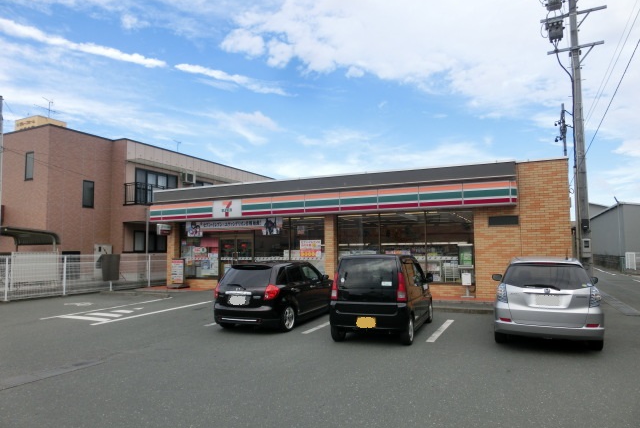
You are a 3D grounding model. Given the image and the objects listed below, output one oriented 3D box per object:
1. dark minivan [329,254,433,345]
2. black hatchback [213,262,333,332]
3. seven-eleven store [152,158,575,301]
[{"bbox_3d":[1.430,1.644,9.358,1.490,1.620,3.400,-3,-5,22],"label":"dark minivan"},{"bbox_3d":[-0.898,1.855,10.978,1.700,1.510,4.000,-3,-5,22],"label":"black hatchback"},{"bbox_3d":[2.166,1.154,20.372,15.600,4.300,10.500,-3,-5,24],"label":"seven-eleven store"}]

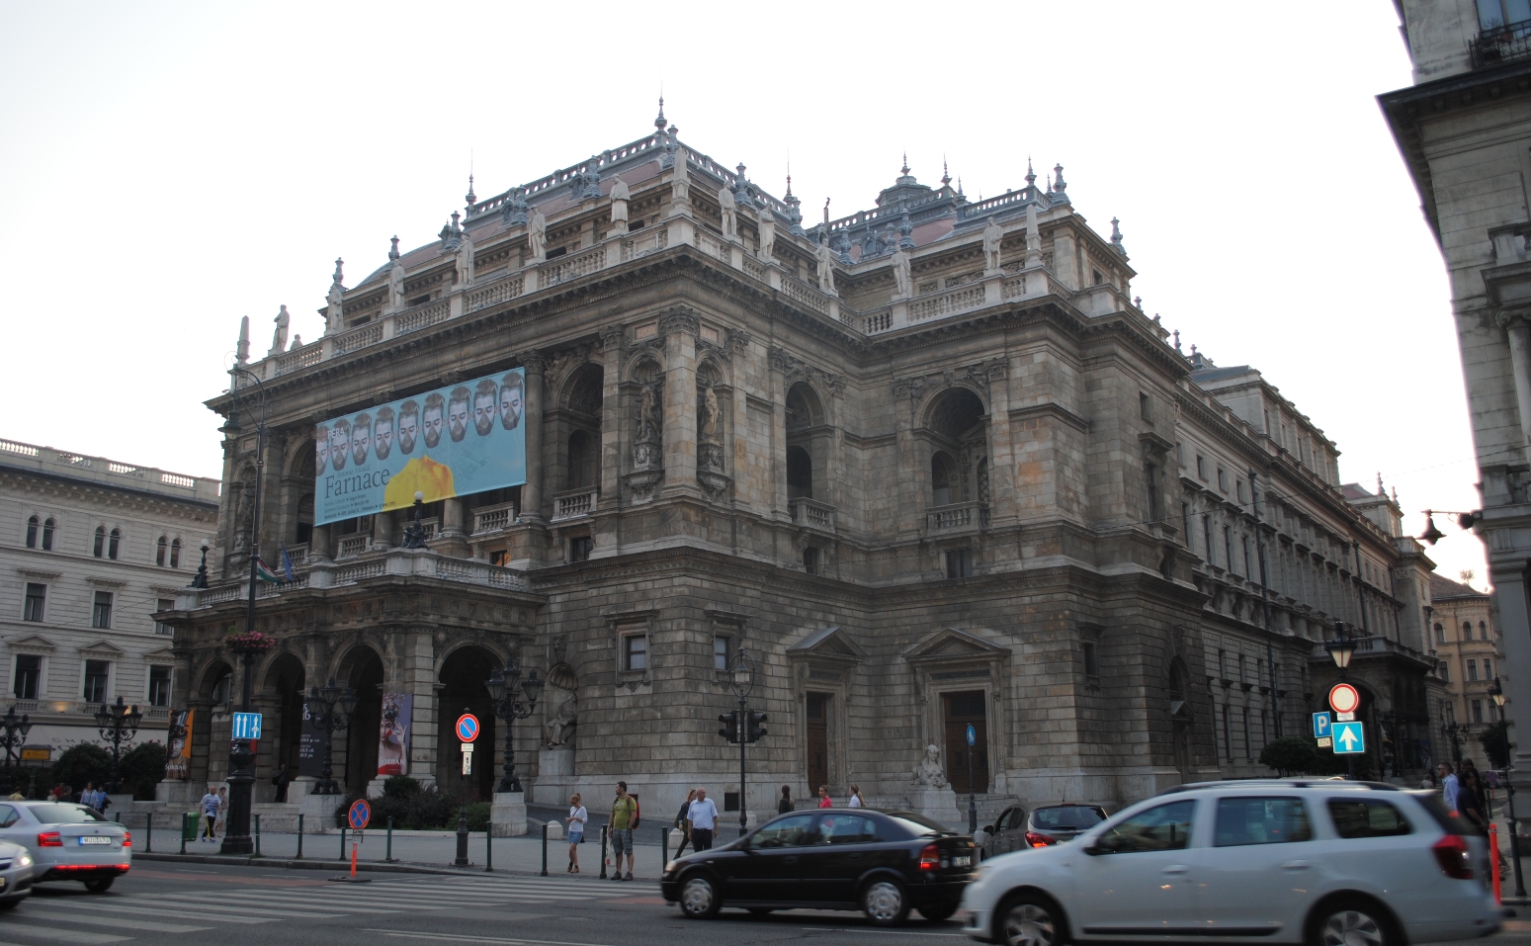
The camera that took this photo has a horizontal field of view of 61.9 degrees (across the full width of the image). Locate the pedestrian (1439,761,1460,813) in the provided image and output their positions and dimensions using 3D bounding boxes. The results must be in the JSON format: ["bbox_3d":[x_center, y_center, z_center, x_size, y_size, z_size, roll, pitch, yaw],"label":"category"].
[{"bbox_3d":[11.525,5.761,21.380,0.420,1.780,0.500,-11,-17,34],"label":"pedestrian"}]

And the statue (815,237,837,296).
[{"bbox_3d":[3.137,-10.741,66.326,0.800,2.800,0.950,-10,-17,34],"label":"statue"}]

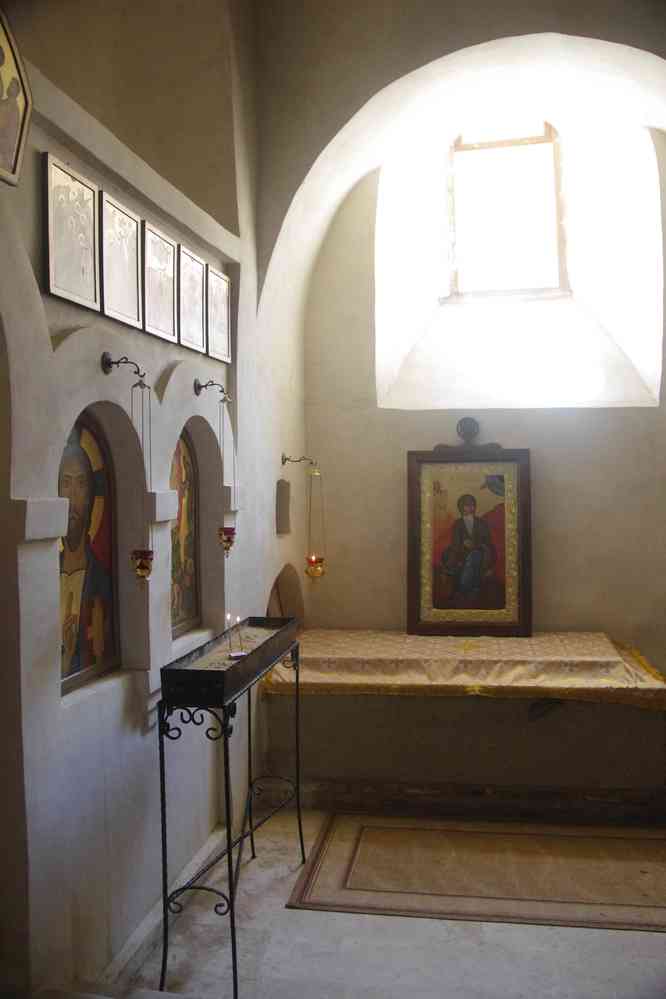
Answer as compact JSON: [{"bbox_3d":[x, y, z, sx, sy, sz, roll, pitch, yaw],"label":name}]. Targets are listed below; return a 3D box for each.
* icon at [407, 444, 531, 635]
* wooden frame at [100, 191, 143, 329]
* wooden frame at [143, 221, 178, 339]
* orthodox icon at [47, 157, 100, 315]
[{"bbox_3d":[0.758,0.221,4.799,0.676,1.062,0.045,0,-4,5],"label":"icon"},{"bbox_3d":[-0.701,-0.775,2.836,0.025,0.379,0.286,0,2,12],"label":"wooden frame"},{"bbox_3d":[-0.637,-0.780,3.150,0.025,0.377,0.296,0,2,12],"label":"wooden frame"},{"bbox_3d":[-0.765,-0.769,2.524,0.025,0.379,0.294,0,2,12],"label":"orthodox icon"}]

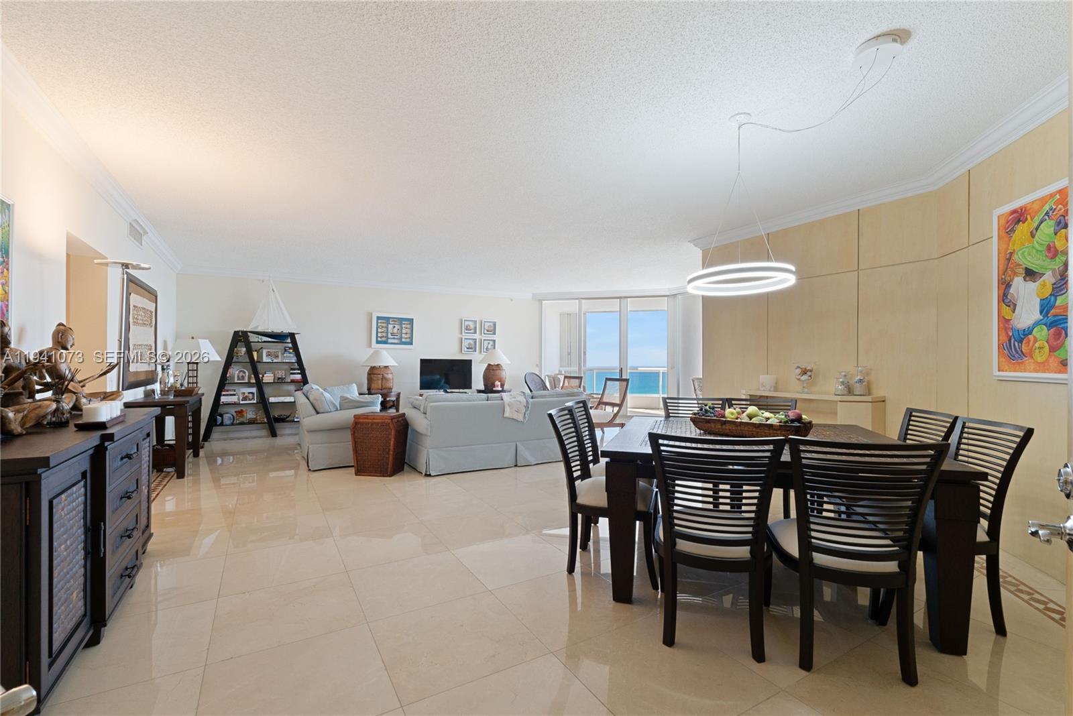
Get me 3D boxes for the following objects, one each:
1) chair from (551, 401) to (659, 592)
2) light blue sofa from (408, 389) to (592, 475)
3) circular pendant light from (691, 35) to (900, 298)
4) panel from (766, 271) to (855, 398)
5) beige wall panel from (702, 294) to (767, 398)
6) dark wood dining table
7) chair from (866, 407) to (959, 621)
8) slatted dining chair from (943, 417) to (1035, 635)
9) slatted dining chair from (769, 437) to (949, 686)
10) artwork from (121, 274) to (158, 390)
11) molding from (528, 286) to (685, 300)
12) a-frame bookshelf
[{"bbox_3d":[0.431,0.765,2.800,0.610,0.910,0.490,0,-1,20],"label":"chair"},{"bbox_3d":[-0.490,0.829,5.921,2.120,0.850,0.940,0,-1,-29],"label":"light blue sofa"},{"bbox_3d":[1.337,-0.919,2.586,0.620,1.005,1.137,0,-1,-30],"label":"circular pendant light"},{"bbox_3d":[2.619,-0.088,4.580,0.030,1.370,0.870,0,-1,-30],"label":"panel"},{"bbox_3d":[2.229,0.247,5.400,0.030,2.029,0.870,0,-1,-30],"label":"beige wall panel"},{"bbox_3d":[1.285,0.843,2.858,1.545,0.756,1.545,0,-1,17],"label":"dark wood dining table"},{"bbox_3d":[2.011,0.773,2.814,0.570,0.925,0.490,0,-1,15],"label":"chair"},{"bbox_3d":[1.883,0.768,2.321,0.570,0.925,0.490,0,-1,15],"label":"slatted dining chair"},{"bbox_3d":[1.263,0.757,1.998,0.500,0.910,0.610,0,-1,15],"label":"slatted dining chair"},{"bbox_3d":[-4.171,-0.252,5.047,0.045,1.110,1.600,0,-1,-30],"label":"artwork"},{"bbox_3d":[1.370,-1.281,9.614,3.000,0.140,0.220,0,-1,16],"label":"molding"},{"bbox_3d":[-4.394,0.439,7.770,1.680,1.715,0.400,0,-1,-30],"label":"a-frame bookshelf"}]

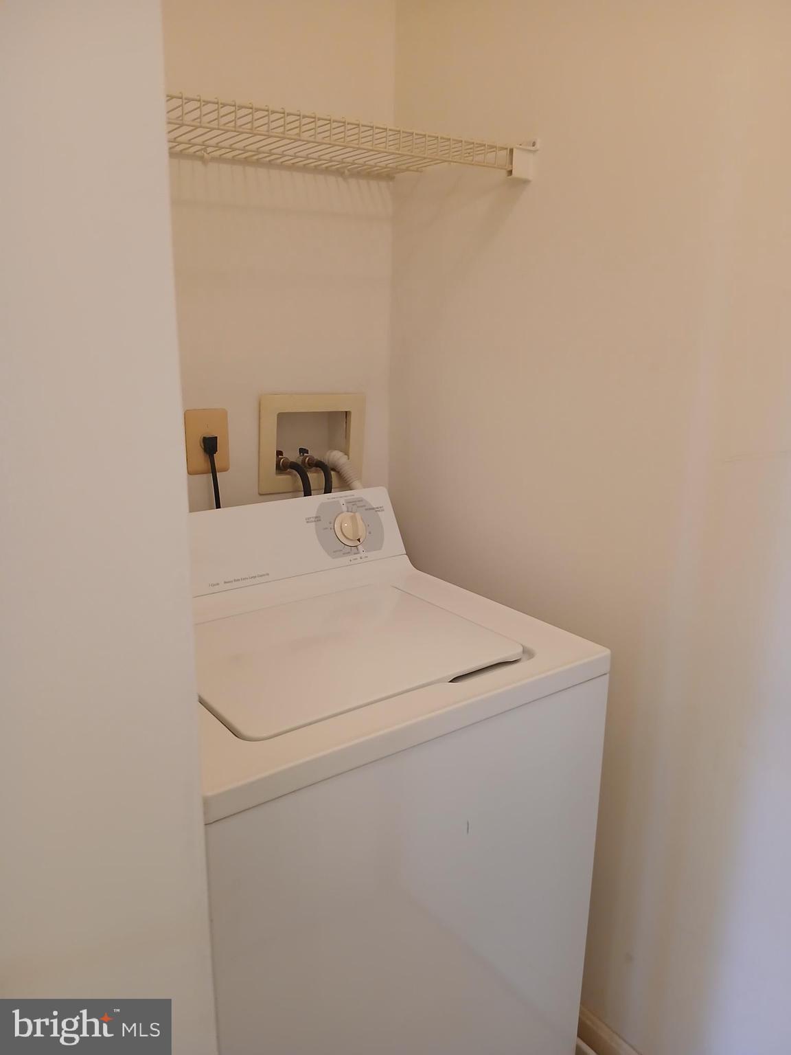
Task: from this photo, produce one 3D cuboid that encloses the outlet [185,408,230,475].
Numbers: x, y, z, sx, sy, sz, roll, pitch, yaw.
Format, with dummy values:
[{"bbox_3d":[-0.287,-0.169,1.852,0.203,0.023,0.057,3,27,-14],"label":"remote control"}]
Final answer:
[{"bbox_3d":[-0.369,-0.170,1.569,0.084,0.128,0.012,-9,18,-33],"label":"outlet"}]

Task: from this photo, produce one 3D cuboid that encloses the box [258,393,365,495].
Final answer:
[{"bbox_3d":[-0.197,-0.190,1.736,0.250,0.205,0.090,-9,18,-33],"label":"box"}]

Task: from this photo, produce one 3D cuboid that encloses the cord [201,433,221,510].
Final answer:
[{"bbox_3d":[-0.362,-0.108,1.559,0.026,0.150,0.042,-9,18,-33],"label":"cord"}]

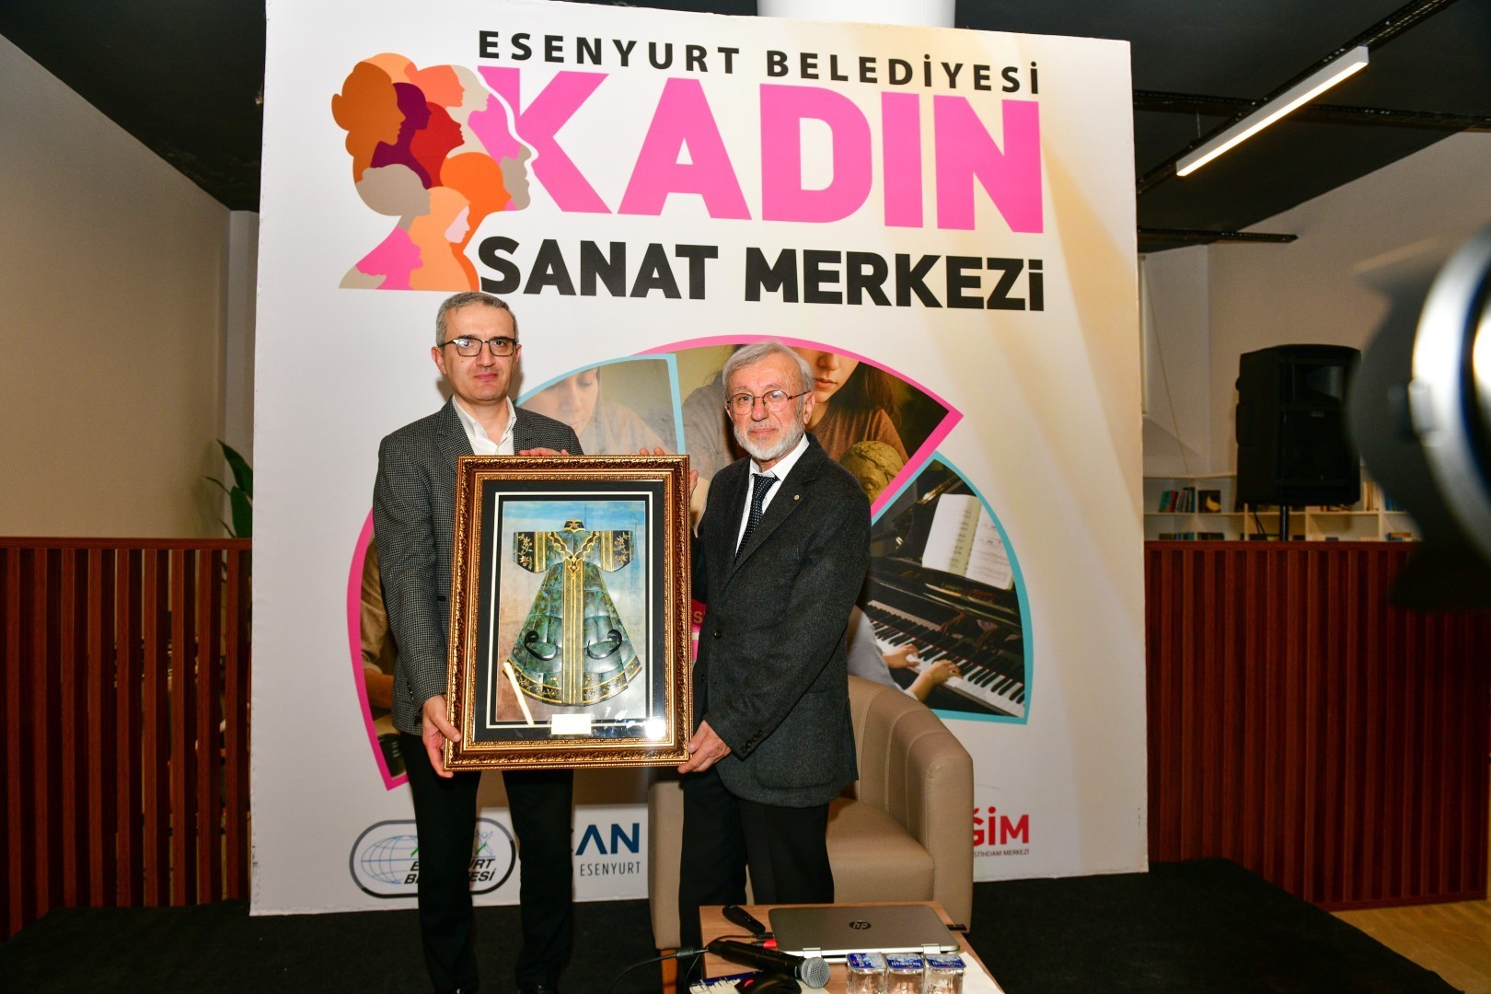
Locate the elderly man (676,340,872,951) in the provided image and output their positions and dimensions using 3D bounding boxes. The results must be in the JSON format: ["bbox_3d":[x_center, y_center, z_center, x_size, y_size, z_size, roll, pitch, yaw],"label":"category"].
[{"bbox_3d":[0.045,0.450,2.280,0.520,1.630,0.440,1,1,43],"label":"elderly man"}]

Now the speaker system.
[{"bbox_3d":[2.430,-0.305,4.460,0.425,0.675,0.370,0,1,-14],"label":"speaker system"}]

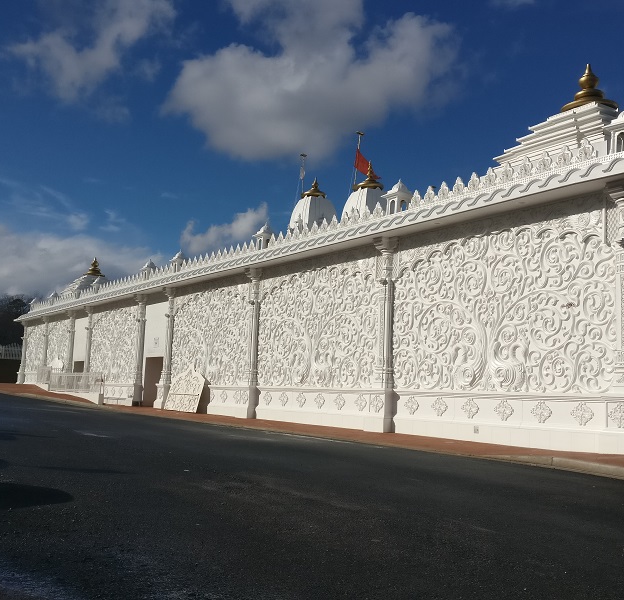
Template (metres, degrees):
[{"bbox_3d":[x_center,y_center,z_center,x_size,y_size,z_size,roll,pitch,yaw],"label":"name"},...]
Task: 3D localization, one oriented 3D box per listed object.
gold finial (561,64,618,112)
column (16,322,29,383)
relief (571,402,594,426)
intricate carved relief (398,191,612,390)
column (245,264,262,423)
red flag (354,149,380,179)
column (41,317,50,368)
[{"bbox_3d":[8.159,-6.233,19.027,1.668,1.360,1.668,7,-10,-38],"label":"gold finial"},{"bbox_3d":[-22.779,4.140,50.729,0.500,4.812,0.500,7,-10,-38],"label":"column"},{"bbox_3d":[6.988,2.955,16.702,0.060,0.620,0.650,9,-11,-37],"label":"relief"},{"bbox_3d":[4.508,0.146,16.570,0.200,4.344,6.577,7,-10,-38],"label":"intricate carved relief"},{"bbox_3d":[-2.745,1.918,29.357,0.520,6.752,0.780,9,-11,-37],"label":"column"},{"bbox_3d":[3.176,-7.673,36.376,1.434,1.593,0.250,1,-8,0],"label":"red flag"},{"bbox_3d":[-22.949,4.501,55.090,0.520,5.920,0.780,9,-11,-37],"label":"column"}]

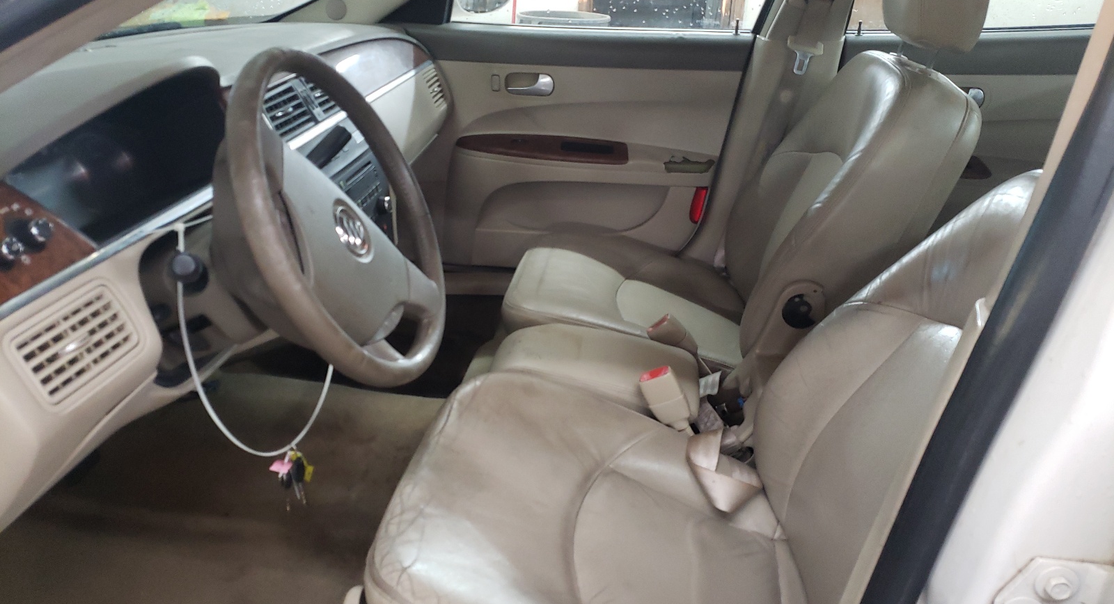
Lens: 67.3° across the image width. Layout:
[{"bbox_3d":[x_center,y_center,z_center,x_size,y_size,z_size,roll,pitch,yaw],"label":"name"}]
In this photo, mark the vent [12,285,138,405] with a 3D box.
[{"bbox_3d":[-0.449,0.040,0.773,0.030,0.070,0.127,-14,21,15],"label":"vent"}]

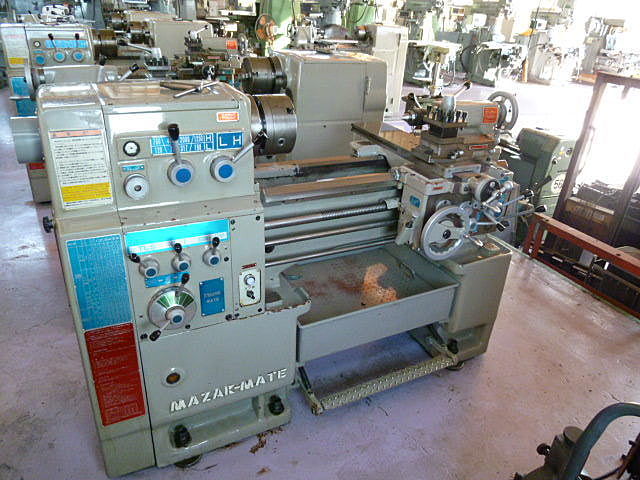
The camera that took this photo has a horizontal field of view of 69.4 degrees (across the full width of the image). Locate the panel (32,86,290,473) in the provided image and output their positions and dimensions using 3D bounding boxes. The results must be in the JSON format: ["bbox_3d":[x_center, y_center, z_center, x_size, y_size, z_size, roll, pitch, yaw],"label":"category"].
[{"bbox_3d":[-0.520,0.111,1.663,0.650,1.255,0.574,-10,30,-26],"label":"panel"}]

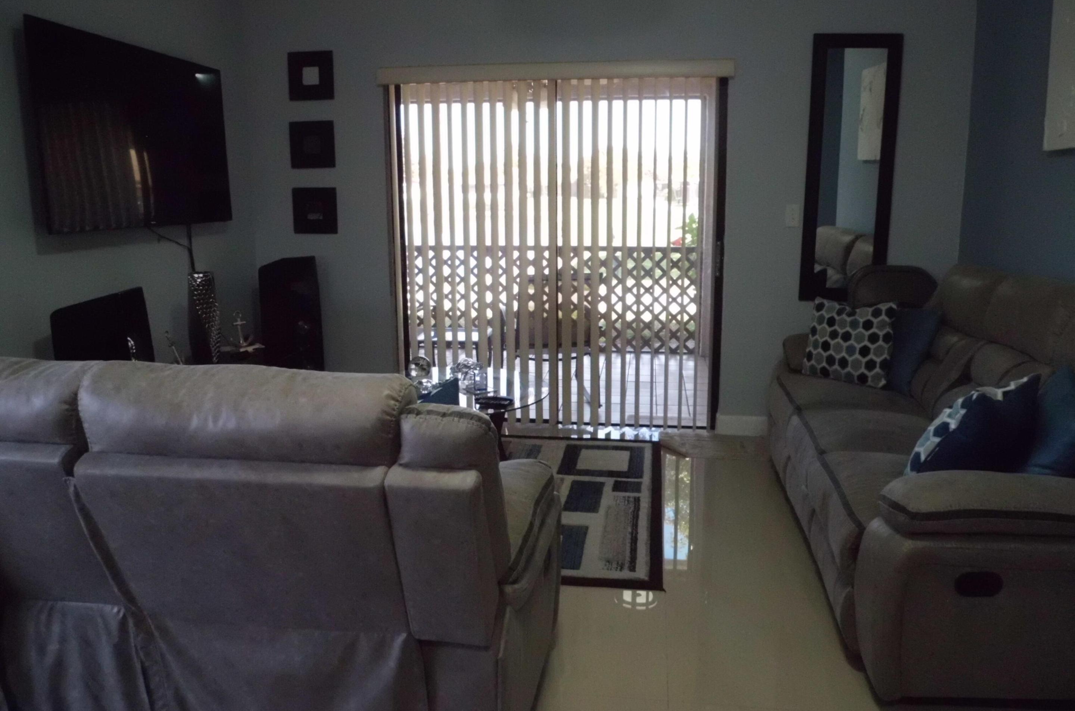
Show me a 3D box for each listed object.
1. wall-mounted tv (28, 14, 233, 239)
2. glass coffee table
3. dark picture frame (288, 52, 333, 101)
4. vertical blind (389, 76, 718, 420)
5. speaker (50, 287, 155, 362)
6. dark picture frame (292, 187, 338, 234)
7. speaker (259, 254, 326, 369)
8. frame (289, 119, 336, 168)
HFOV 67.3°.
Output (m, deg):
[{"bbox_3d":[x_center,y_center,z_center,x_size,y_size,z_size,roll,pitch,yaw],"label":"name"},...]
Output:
[{"bbox_3d":[-1.708,-0.940,3.502,0.055,0.749,1.306,1,11,8],"label":"wall-mounted tv"},{"bbox_3d":[-0.428,0.371,3.695,0.970,0.450,0.970,1,11,8],"label":"glass coffee table"},{"bbox_3d":[-1.224,-1.517,4.389,0.252,0.249,0.025,1,11,8],"label":"dark picture frame"},{"bbox_3d":[0.084,-0.510,4.346,1.703,1.893,0.090,1,11,8],"label":"vertical blind"},{"bbox_3d":[-1.582,0.243,3.025,0.305,0.985,0.200,-2,12,-10],"label":"speaker"},{"bbox_3d":[-1.243,-0.811,4.535,0.254,0.252,0.025,1,11,8],"label":"dark picture frame"},{"bbox_3d":[-1.363,-0.057,4.510,0.305,0.985,0.200,10,16,43],"label":"speaker"},{"bbox_3d":[-1.238,-1.163,4.463,0.256,0.248,0.025,1,11,8],"label":"frame"}]

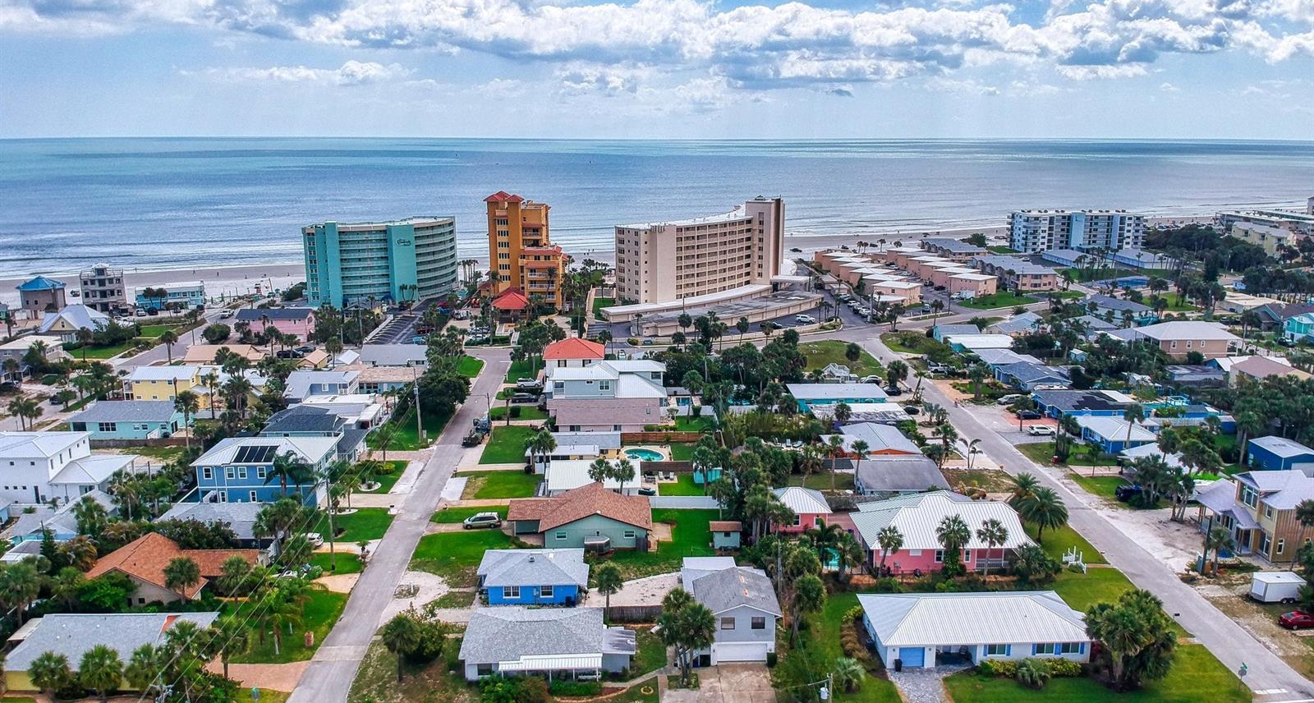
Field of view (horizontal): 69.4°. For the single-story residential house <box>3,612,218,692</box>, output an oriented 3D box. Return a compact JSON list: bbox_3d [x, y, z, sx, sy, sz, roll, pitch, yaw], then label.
[{"bbox_3d":[-53.063,28.621,93.225,17.000,4.500,11.300,0,13,-2],"label":"single-story residential house"}]

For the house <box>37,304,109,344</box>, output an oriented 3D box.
[{"bbox_3d":[-148.584,-7.578,242.459,14.500,8.300,12.500,0,13,-2],"label":"house"}]

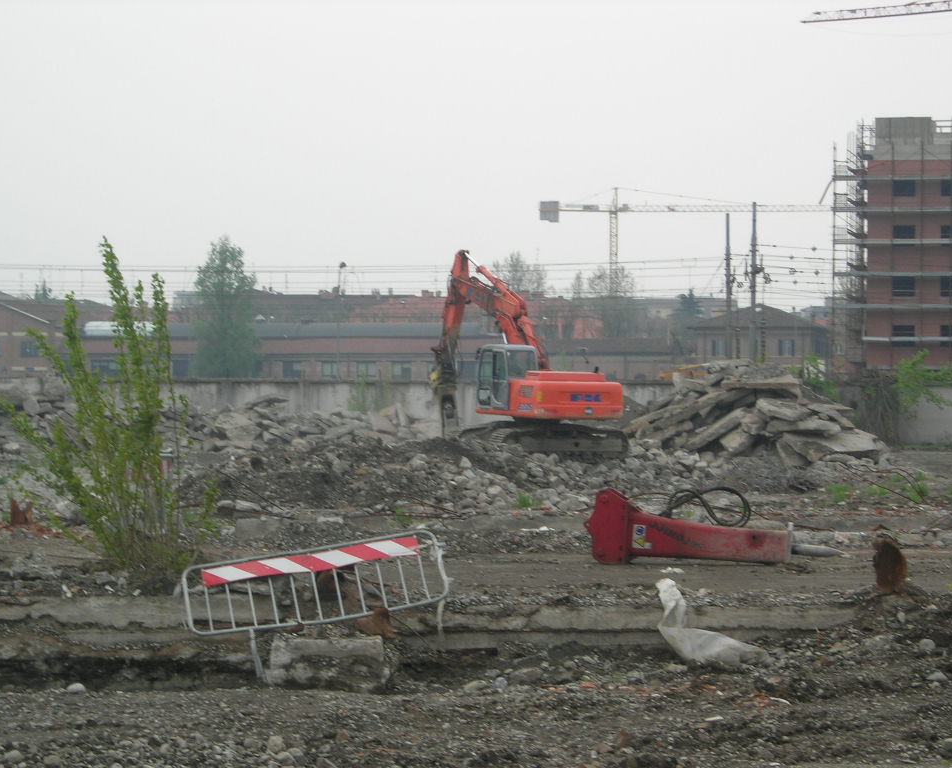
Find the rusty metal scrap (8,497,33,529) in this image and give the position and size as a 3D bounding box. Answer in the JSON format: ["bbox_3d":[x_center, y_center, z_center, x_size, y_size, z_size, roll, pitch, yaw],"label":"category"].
[{"bbox_3d":[-6.130,1.730,45.000,0.330,0.430,0.260,0,0,0],"label":"rusty metal scrap"}]

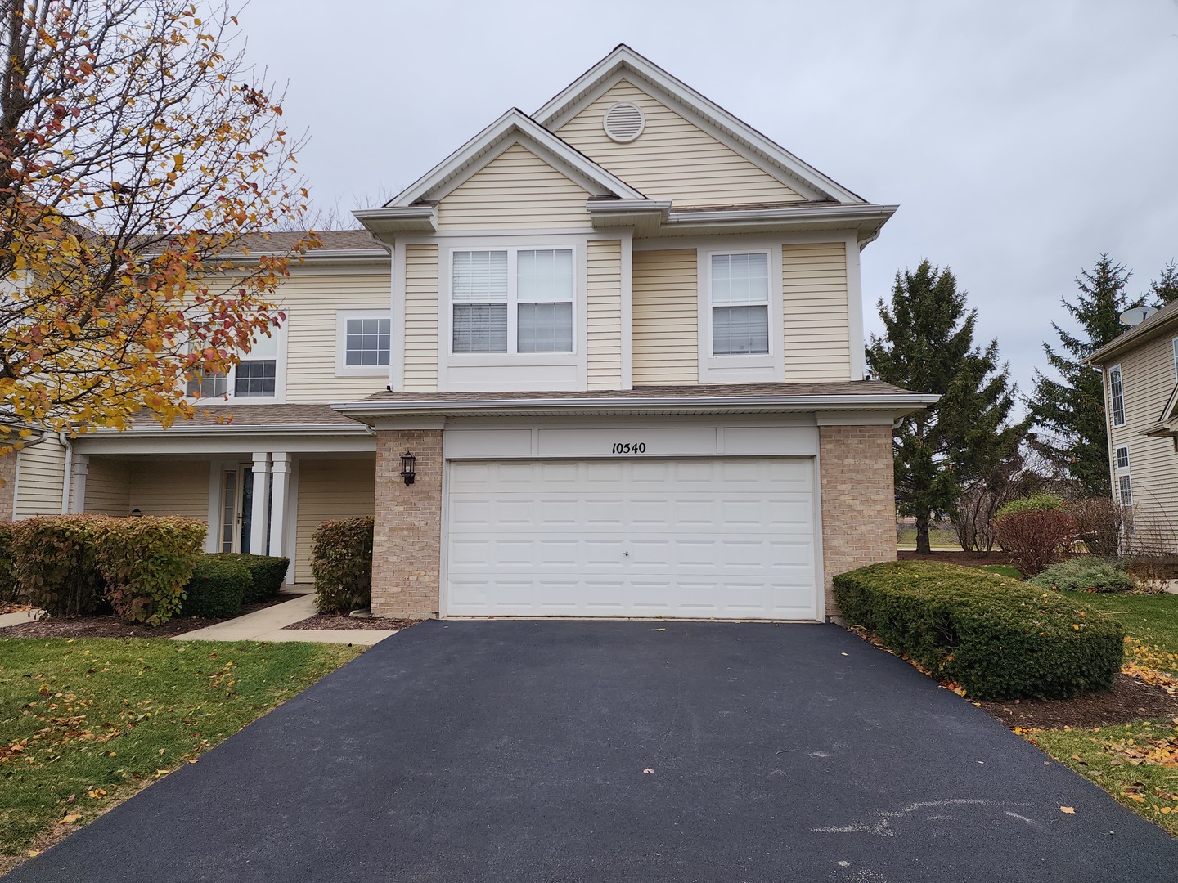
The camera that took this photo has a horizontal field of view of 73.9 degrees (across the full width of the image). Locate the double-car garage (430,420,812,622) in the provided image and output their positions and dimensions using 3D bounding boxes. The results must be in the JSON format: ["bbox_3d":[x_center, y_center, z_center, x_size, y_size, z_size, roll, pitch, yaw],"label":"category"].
[{"bbox_3d":[0.532,1.036,10.433,5.068,2.609,0.250,0,-6,4],"label":"double-car garage"}]

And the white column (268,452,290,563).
[{"bbox_3d":[-5.098,1.316,12.890,0.220,2.245,0.220,0,-6,4],"label":"white column"}]

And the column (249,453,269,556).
[{"bbox_3d":[-5.430,1.318,12.914,0.220,2.247,0.220,0,-6,4],"label":"column"}]

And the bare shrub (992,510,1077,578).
[{"bbox_3d":[8.348,1.904,14.659,1.351,1.256,1.351,-1,-7,5],"label":"bare shrub"}]

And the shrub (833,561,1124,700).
[{"bbox_3d":[3.852,1.797,7.975,1.600,0.840,3.550,0,-6,4],"label":"shrub"}]

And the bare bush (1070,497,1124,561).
[{"bbox_3d":[11.462,1.968,17.834,1.200,1.377,1.200,-1,-7,5],"label":"bare bush"}]

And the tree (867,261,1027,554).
[{"bbox_3d":[9.393,-1.059,22.085,5.000,8.346,5.000,-1,-7,5],"label":"tree"}]

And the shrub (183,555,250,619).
[{"bbox_3d":[-5.165,1.988,10.811,1.100,0.730,1.100,0,-6,4],"label":"shrub"}]

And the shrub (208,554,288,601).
[{"bbox_3d":[-5.130,2.064,11.890,1.250,0.670,1.100,-1,-7,5],"label":"shrub"}]

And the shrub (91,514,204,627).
[{"bbox_3d":[-5.850,1.699,10.425,1.312,1.383,1.312,-1,-7,5],"label":"shrub"}]

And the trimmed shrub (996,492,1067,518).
[{"bbox_3d":[9.853,1.857,17.472,1.520,1.404,1.520,-1,-7,5],"label":"trimmed shrub"}]

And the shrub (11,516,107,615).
[{"bbox_3d":[-7.403,1.721,11.078,1.200,1.310,1.150,0,-6,4],"label":"shrub"}]

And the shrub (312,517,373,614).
[{"bbox_3d":[-3.446,1.730,11.212,1.040,1.300,1.050,-1,-7,5],"label":"shrub"}]

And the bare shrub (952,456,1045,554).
[{"bbox_3d":[13.845,2.167,26.477,3.036,3.317,2.800,0,-6,4],"label":"bare shrub"}]

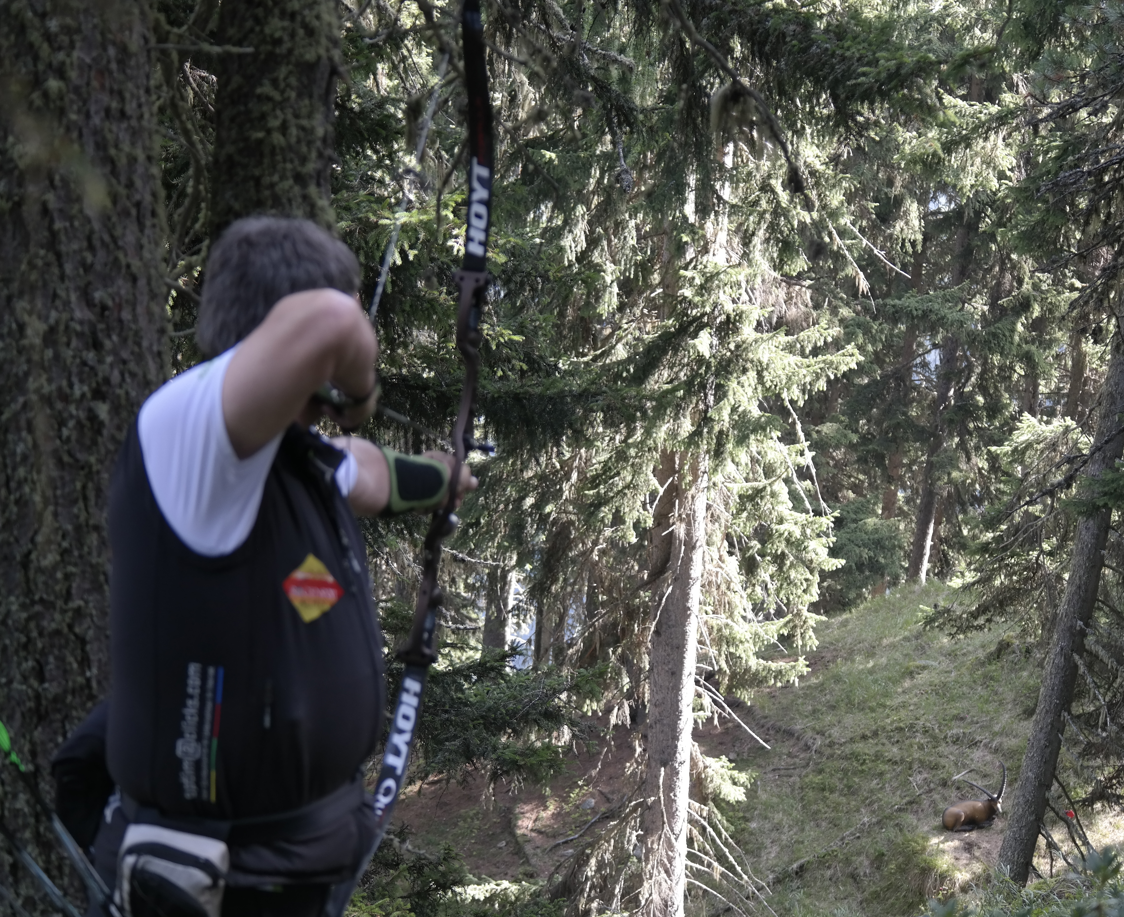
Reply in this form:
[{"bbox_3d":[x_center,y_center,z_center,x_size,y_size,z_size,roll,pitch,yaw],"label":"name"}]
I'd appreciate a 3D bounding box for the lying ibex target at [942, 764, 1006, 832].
[{"bbox_3d":[5.729,4.735,41.000,0.950,0.860,0.550,0,3,-24],"label":"lying ibex target"}]

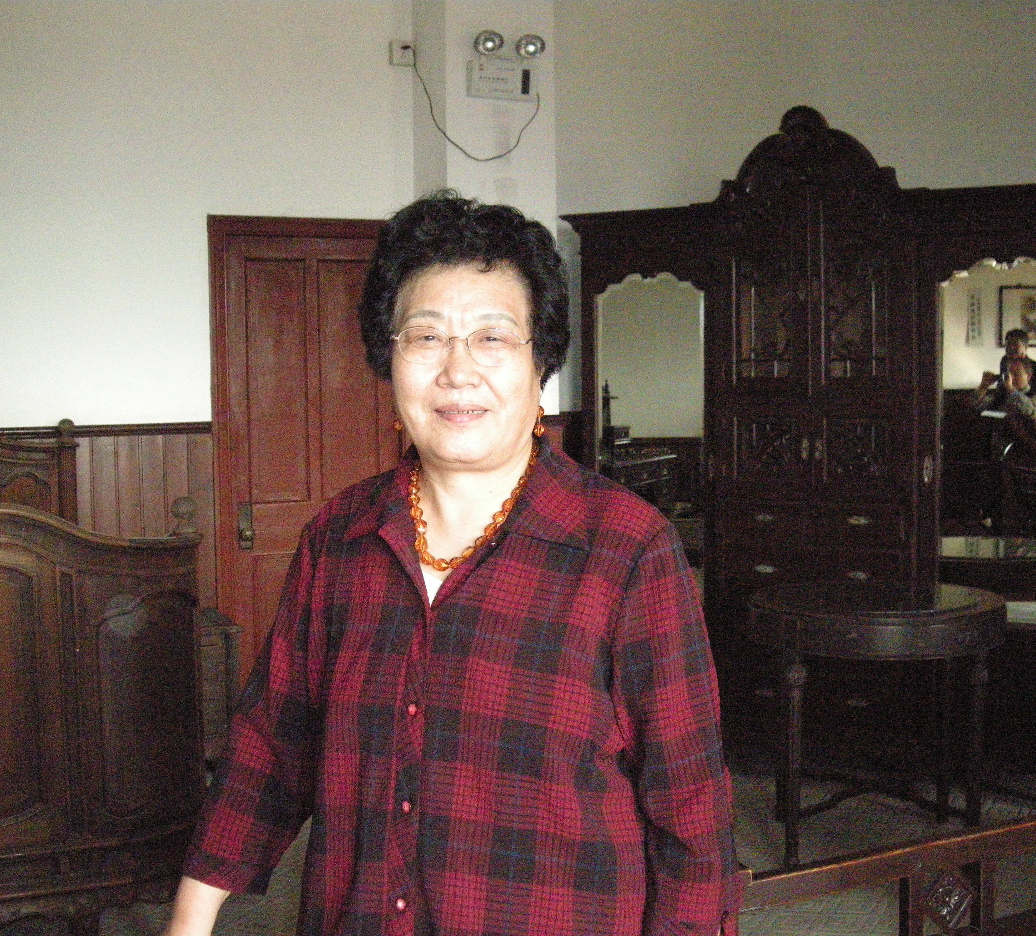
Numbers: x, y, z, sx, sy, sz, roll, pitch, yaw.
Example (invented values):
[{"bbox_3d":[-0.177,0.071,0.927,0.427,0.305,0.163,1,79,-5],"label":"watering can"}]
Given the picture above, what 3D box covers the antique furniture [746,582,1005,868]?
[{"bbox_3d":[1.066,0.766,3.989,0.785,0.765,0.610,-1,4,4],"label":"antique furniture"}]

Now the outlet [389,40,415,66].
[{"bbox_3d":[-0.436,-1.565,5.037,0.088,0.088,0.038,-2,4,-23],"label":"outlet"}]

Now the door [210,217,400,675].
[{"bbox_3d":[-0.754,0.086,5.034,0.776,2.047,0.100,-2,4,-23],"label":"door"}]

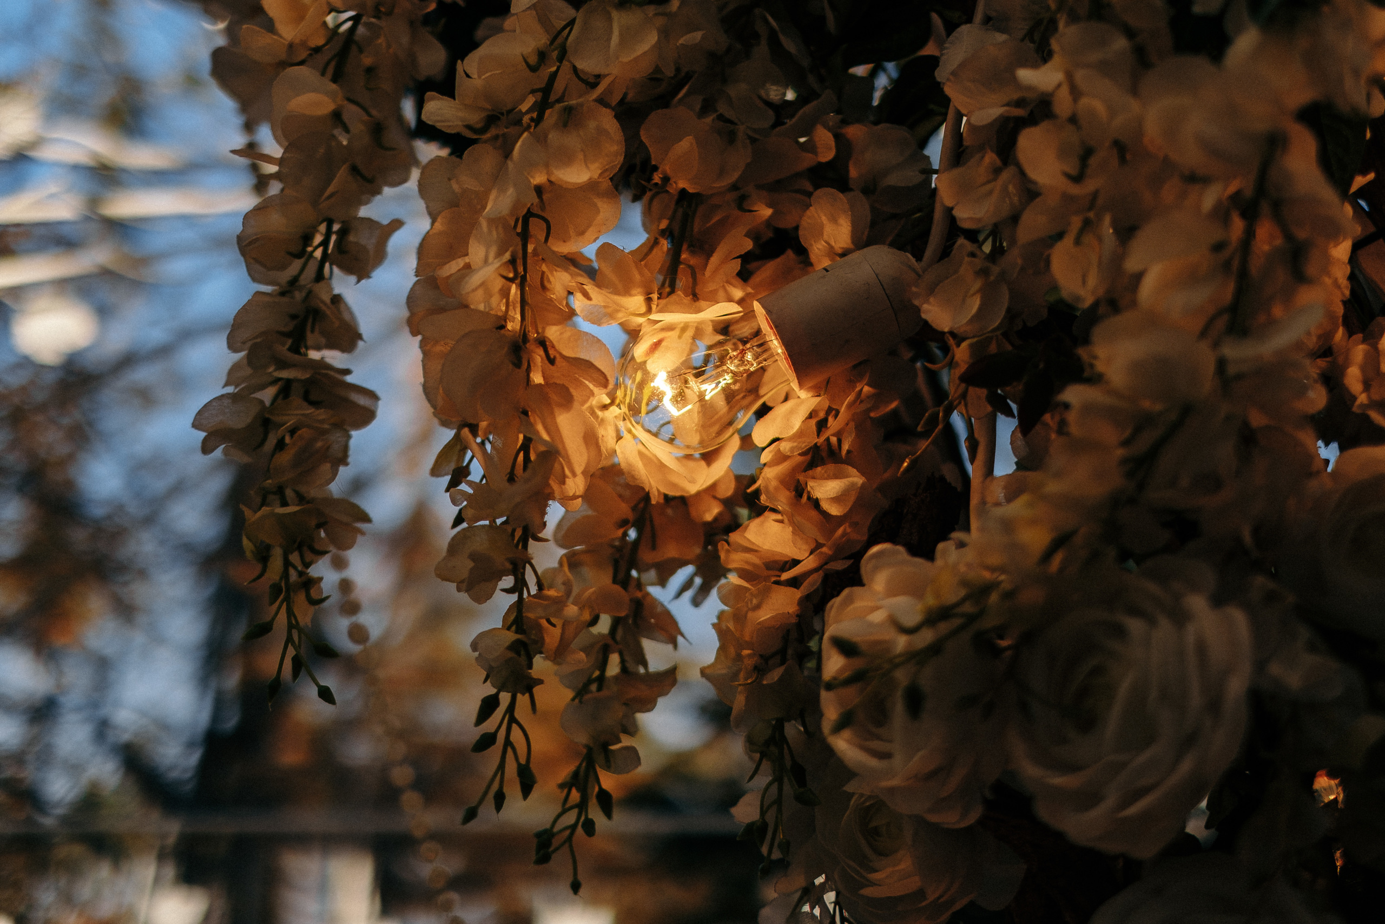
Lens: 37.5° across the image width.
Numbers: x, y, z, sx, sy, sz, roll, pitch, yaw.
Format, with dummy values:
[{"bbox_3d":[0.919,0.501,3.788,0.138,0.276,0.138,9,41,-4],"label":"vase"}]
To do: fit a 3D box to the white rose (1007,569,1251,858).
[{"bbox_3d":[0.158,0.090,0.735,0.090,0.096,0.065,-4,-16,27],"label":"white rose"}]

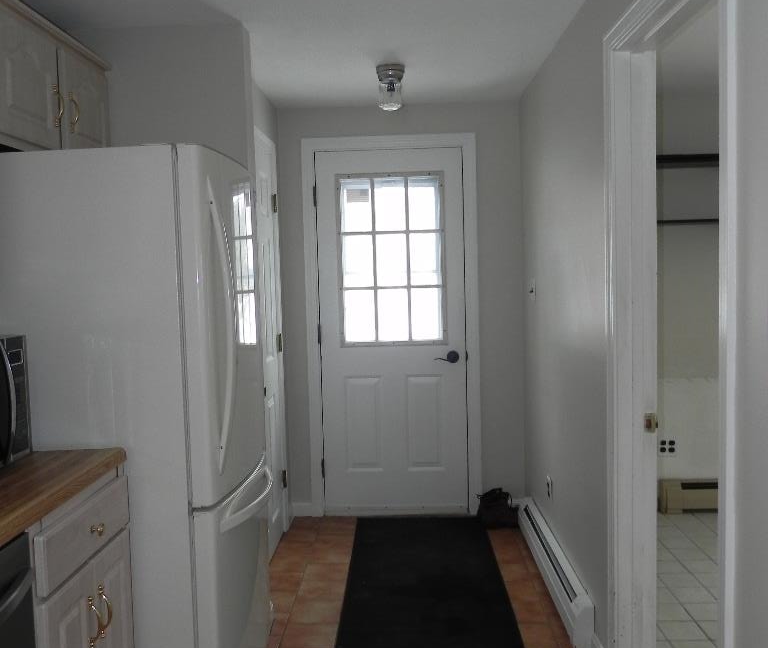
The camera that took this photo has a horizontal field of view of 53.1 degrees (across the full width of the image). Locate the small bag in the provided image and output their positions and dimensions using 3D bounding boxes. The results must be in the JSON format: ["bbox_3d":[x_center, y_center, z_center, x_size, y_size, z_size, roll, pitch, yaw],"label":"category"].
[{"bbox_3d":[0.609,0.981,4.188,0.220,0.203,0.190,-1,4,2],"label":"small bag"}]

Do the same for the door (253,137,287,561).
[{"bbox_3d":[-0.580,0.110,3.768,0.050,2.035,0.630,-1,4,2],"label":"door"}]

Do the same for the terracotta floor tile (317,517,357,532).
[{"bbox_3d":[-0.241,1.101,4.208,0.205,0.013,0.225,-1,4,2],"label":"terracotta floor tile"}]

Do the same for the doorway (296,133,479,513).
[{"bbox_3d":[0.053,0.028,4.316,0.951,2.116,0.110,-1,4,2],"label":"doorway"}]

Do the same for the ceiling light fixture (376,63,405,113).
[{"bbox_3d":[0.031,-1.048,3.440,0.126,0.187,0.126,-1,4,2],"label":"ceiling light fixture"}]

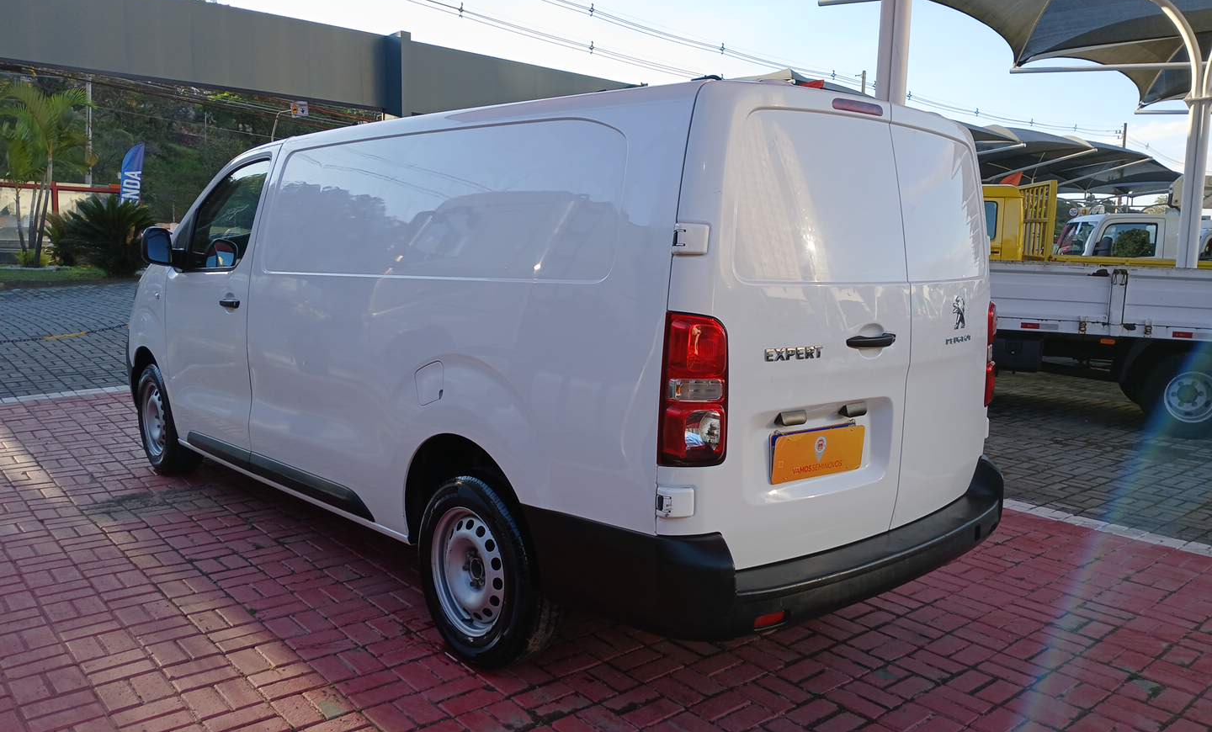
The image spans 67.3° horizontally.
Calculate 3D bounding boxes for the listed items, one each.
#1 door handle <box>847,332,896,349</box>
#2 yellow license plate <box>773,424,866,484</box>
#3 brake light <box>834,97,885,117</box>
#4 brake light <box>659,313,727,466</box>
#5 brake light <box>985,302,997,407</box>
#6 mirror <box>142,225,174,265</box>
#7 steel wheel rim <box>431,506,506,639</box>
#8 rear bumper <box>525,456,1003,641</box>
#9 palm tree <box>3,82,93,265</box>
[{"bbox_3d":[0.787,-0.070,2.695,0.240,0.043,0.052,-4,9,-39],"label":"door handle"},{"bbox_3d":[0.613,0.250,2.596,0.410,0.135,0.020,-4,9,-39],"label":"yellow license plate"},{"bbox_3d":[0.764,-0.771,2.730,0.245,0.042,0.040,-3,9,-38],"label":"brake light"},{"bbox_3d":[0.216,0.060,2.305,0.148,0.390,0.095,-3,9,-36],"label":"brake light"},{"bbox_3d":[1.477,-0.038,3.477,0.095,0.390,0.148,8,9,40],"label":"brake light"},{"bbox_3d":[-2.344,-0.621,4.747,0.180,0.200,0.125,-4,10,-43],"label":"mirror"},{"bbox_3d":[-0.417,0.690,3.115,0.170,0.440,0.440,-4,10,-43],"label":"steel wheel rim"},{"bbox_3d":[0.681,0.509,3.110,1.890,0.330,0.740,-4,10,-43],"label":"rear bumper"},{"bbox_3d":[-11.235,-3.871,18.200,2.000,3.700,2.000,-2,8,-31],"label":"palm tree"}]

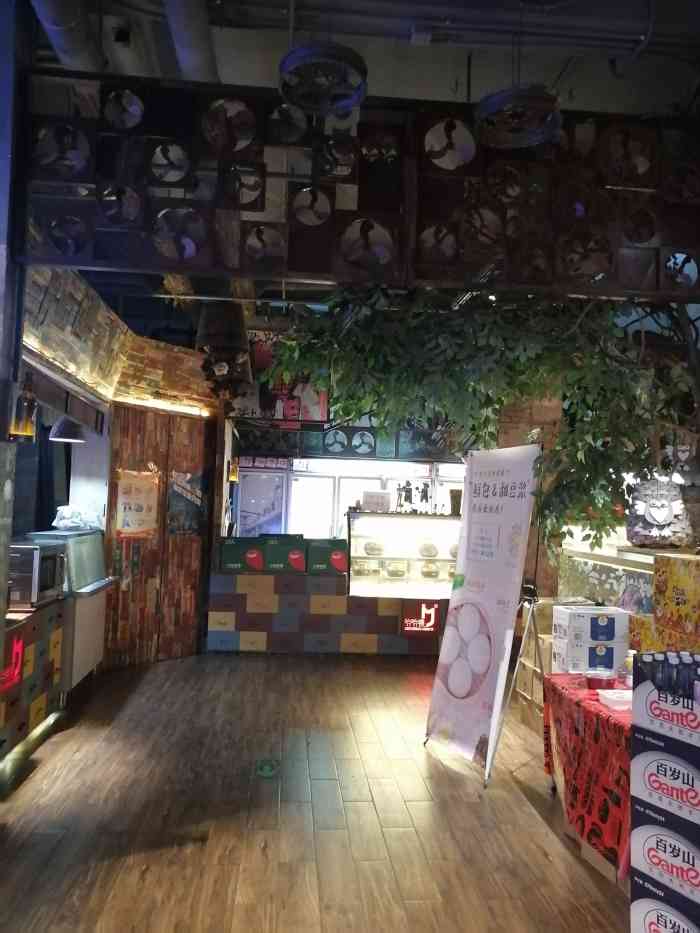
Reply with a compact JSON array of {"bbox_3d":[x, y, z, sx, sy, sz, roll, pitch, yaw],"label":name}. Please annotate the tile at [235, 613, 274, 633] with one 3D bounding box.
[{"bbox_3d":[-0.934,1.528,7.126,0.369,0.179,0.030,2,-3,-5],"label":"tile"}]

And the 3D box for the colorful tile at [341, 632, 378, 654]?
[{"bbox_3d":[0.095,1.746,7.167,0.370,0.199,0.025,2,-3,-5],"label":"colorful tile"}]

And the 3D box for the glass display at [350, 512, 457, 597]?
[{"bbox_3d":[0.594,0.909,7.584,1.270,0.840,0.680,2,-3,-5],"label":"glass display"}]

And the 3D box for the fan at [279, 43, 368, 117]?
[{"bbox_3d":[-0.137,-1.984,3.750,0.440,0.120,0.440,2,-3,-5],"label":"fan"}]

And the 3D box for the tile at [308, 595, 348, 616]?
[{"bbox_3d":[-0.212,1.377,7.237,0.370,0.194,0.040,2,-4,-2],"label":"tile"}]

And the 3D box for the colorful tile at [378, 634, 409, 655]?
[{"bbox_3d":[0.428,1.759,7.194,0.299,0.198,0.025,2,-3,-5],"label":"colorful tile"}]

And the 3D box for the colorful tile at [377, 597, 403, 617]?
[{"bbox_3d":[0.399,1.401,7.242,0.265,0.177,0.030,2,-3,-5],"label":"colorful tile"}]

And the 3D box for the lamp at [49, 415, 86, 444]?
[{"bbox_3d":[-2.130,-0.287,5.493,0.268,0.201,0.268,2,-3,-5],"label":"lamp"}]

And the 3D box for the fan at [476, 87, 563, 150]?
[{"bbox_3d":[0.894,-1.853,3.864,0.429,0.120,0.429,2,-3,-5],"label":"fan"}]

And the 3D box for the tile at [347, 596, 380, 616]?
[{"bbox_3d":[0.138,1.393,7.247,0.298,0.190,0.040,2,-4,-2],"label":"tile"}]

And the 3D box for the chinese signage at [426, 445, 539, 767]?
[{"bbox_3d":[0.749,0.772,4.294,0.080,1.789,0.730,12,-7,-21],"label":"chinese signage"}]

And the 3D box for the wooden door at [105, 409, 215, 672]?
[{"bbox_3d":[-1.710,0.606,6.600,0.060,2.280,0.992,-1,-5,45],"label":"wooden door"}]

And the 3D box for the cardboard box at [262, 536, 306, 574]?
[{"bbox_3d":[-0.654,0.877,7.339,0.423,0.363,0.300,2,-3,-5],"label":"cardboard box"}]

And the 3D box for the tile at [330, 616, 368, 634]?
[{"bbox_3d":[-0.006,1.570,7.231,0.367,0.186,0.040,2,-4,-2],"label":"tile"}]

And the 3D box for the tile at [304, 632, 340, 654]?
[{"bbox_3d":[-0.271,1.741,7.168,0.354,0.204,0.030,2,-3,-5],"label":"tile"}]

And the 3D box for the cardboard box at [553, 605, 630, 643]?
[{"bbox_3d":[1.268,0.829,3.809,0.328,0.153,0.196,2,-4,-3],"label":"cardboard box"}]

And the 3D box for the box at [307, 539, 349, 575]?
[{"bbox_3d":[-0.219,0.914,7.372,0.409,0.320,0.250,2,-3,-5],"label":"box"}]

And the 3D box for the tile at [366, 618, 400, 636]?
[{"bbox_3d":[0.331,1.568,7.197,0.331,0.181,0.025,2,-3,-5],"label":"tile"}]

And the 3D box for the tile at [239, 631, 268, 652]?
[{"bbox_3d":[-0.949,1.726,7.191,0.280,0.185,0.040,2,-4,-2],"label":"tile"}]

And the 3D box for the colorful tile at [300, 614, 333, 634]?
[{"bbox_3d":[-0.337,1.561,7.221,0.306,0.184,0.040,2,-4,-2],"label":"colorful tile"}]

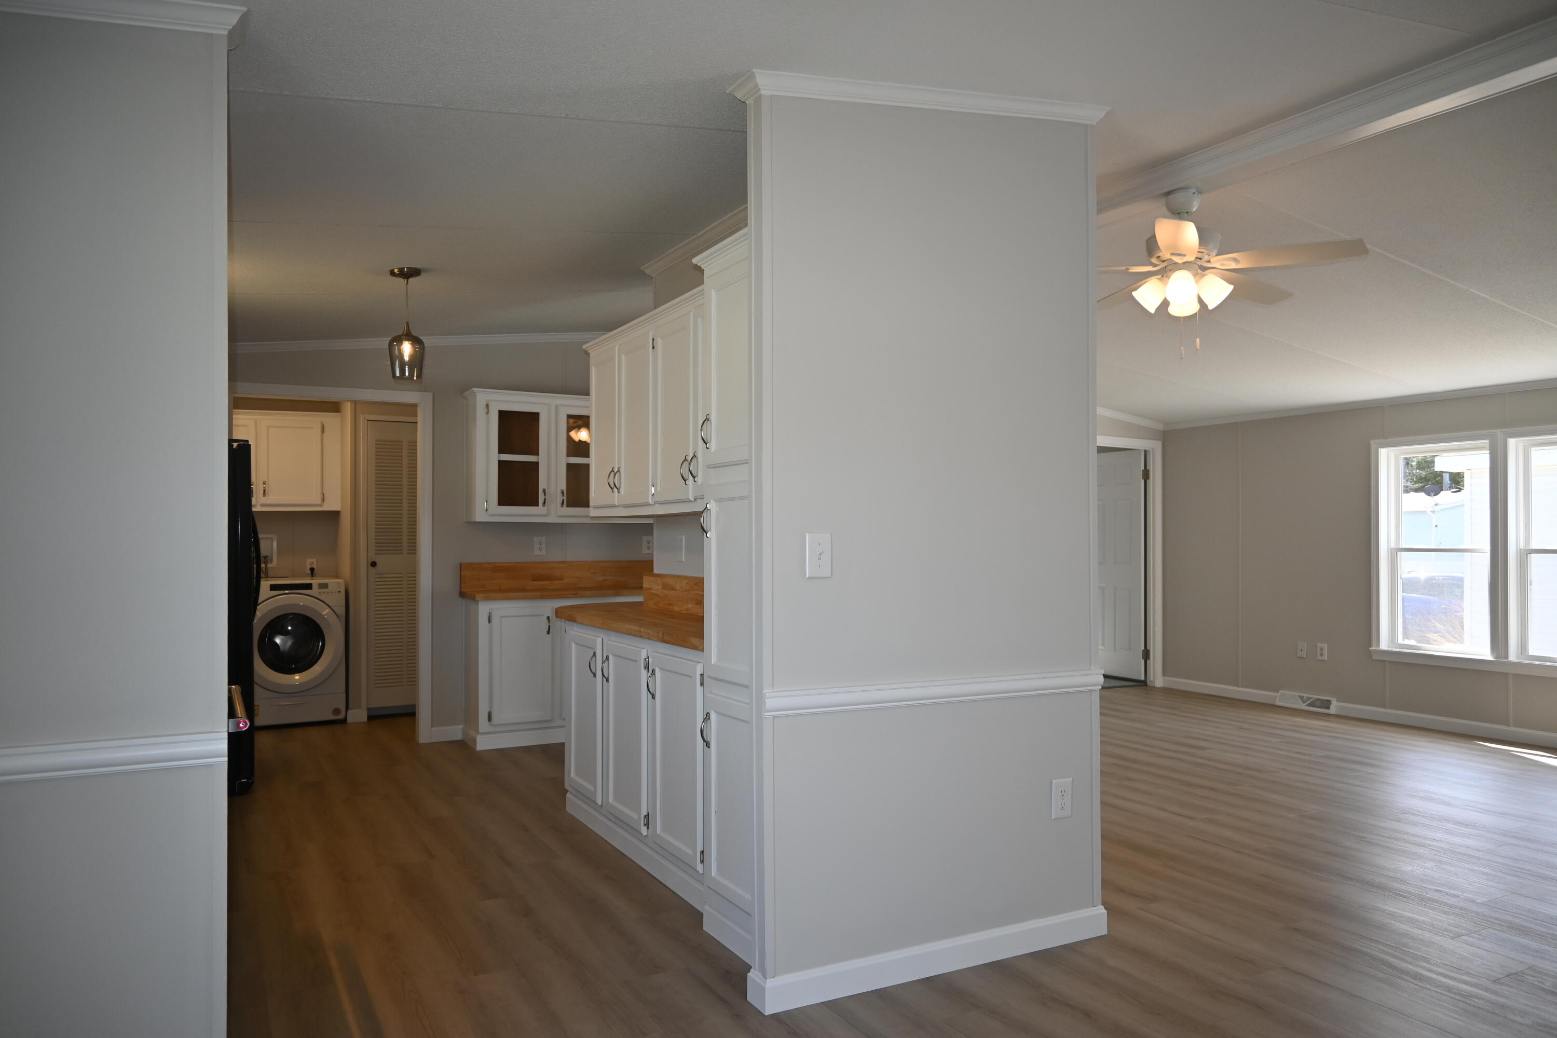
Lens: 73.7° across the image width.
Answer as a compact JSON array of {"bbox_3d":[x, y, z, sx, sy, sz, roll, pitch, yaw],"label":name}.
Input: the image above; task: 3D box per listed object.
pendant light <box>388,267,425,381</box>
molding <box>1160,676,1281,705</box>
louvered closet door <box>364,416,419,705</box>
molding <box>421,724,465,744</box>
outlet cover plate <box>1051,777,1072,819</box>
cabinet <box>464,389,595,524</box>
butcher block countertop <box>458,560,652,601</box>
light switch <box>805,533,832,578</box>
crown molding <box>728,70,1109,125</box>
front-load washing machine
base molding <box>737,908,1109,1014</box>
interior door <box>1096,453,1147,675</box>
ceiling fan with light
[{"bbox_3d":[-1.622,-0.847,4.536,0.150,0.493,0.150,1,-1,-29],"label":"pendant light"},{"bbox_3d":[3.499,1.366,8.322,0.014,0.083,1.093,1,-1,-29],"label":"molding"},{"bbox_3d":[-2.641,0.313,7.390,0.540,2.000,0.040,0,-1,-29],"label":"louvered closet door"},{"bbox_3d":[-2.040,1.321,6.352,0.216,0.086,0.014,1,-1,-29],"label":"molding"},{"bbox_3d":[0.891,0.876,3.247,0.077,0.119,0.009,0,-1,-27],"label":"outlet cover plate"},{"bbox_3d":[-1.435,-0.384,6.637,1.100,0.800,0.325,0,-1,-29],"label":"cabinet"},{"bbox_3d":[-1.249,0.385,6.548,1.400,0.224,0.400,1,-1,-29],"label":"butcher block countertop"},{"bbox_3d":[0.115,0.102,2.858,0.076,0.119,0.012,0,-1,-27],"label":"light switch"},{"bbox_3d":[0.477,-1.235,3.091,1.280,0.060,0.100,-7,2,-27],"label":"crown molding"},{"bbox_3d":[-3.495,0.902,7.402,0.670,0.965,0.770,1,-1,-29],"label":"front-load washing machine"},{"bbox_3d":[0.477,1.256,3.028,1.204,0.083,0.108,1,-1,-28],"label":"base molding"},{"bbox_3d":[2.948,0.403,9.165,0.035,1.968,0.730,1,-1,-29],"label":"interior door"},{"bbox_3d":[1.600,-1.050,4.100,1.280,0.500,1.280,0,-1,-29],"label":"ceiling fan with light"}]

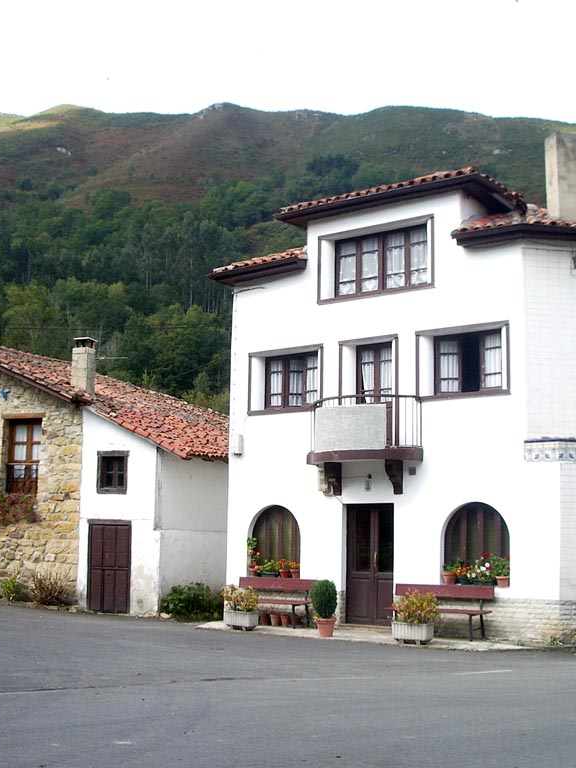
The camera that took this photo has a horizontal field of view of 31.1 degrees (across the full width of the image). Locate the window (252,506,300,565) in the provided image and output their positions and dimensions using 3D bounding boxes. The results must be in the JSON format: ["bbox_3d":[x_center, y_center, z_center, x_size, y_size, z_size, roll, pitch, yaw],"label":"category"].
[{"bbox_3d":[-0.193,2.945,19.521,1.270,1.320,0.170,-6,-10,38],"label":"window"}]

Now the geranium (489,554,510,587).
[{"bbox_3d":[3.376,2.981,16.490,0.340,0.520,0.320,-6,-10,38],"label":"geranium"}]

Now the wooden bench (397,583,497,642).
[{"bbox_3d":[2.450,3.708,17.016,1.887,0.799,0.544,-5,-10,39],"label":"wooden bench"}]

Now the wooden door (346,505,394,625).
[{"bbox_3d":[1.513,3.226,18.547,1.054,2.125,0.085,-5,-10,39],"label":"wooden door"}]

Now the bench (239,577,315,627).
[{"bbox_3d":[-0.309,3.983,18.884,1.830,0.810,0.580,-6,-10,38],"label":"bench"}]

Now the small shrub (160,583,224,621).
[{"bbox_3d":[-1.914,4.349,20.750,1.050,0.740,0.800,-6,-10,38],"label":"small shrub"}]

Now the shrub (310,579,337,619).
[{"bbox_3d":[0.592,3.532,17.029,0.425,0.628,0.425,1,-8,0],"label":"shrub"}]

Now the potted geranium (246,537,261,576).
[{"bbox_3d":[-0.658,3.302,19.738,0.260,0.800,0.260,1,-8,0],"label":"potted geranium"}]

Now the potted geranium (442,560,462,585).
[{"bbox_3d":[2.703,3.106,17.015,0.310,0.400,0.300,1,-8,0],"label":"potted geranium"}]

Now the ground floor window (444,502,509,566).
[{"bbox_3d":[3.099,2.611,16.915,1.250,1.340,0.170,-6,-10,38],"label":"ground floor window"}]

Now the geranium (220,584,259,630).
[{"bbox_3d":[-0.884,3.952,18.421,0.620,0.790,0.400,-6,-10,38],"label":"geranium"}]

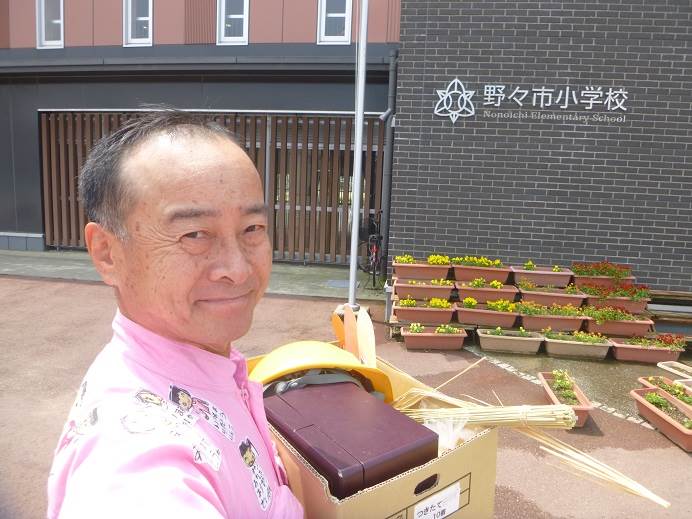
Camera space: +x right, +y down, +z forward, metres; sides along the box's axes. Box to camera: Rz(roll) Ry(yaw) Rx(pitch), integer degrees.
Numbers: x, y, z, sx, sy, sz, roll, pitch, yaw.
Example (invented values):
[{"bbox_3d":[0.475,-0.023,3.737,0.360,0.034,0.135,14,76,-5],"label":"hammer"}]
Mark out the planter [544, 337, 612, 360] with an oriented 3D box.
[{"bbox_3d":[2.331,0.888,5.091,0.650,0.180,0.220,4,6,9],"label":"planter"}]

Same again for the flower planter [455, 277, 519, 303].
[{"bbox_3d":[1.502,0.357,5.357,0.640,0.220,0.225,3,7,6],"label":"flower planter"}]

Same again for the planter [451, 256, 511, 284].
[{"bbox_3d":[1.507,0.117,5.613,0.650,0.270,0.220,3,6,4],"label":"planter"}]

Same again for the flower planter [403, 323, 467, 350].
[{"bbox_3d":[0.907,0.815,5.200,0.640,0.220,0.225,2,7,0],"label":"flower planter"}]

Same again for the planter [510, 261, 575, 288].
[{"bbox_3d":[2.176,0.195,5.576,0.650,0.175,0.240,3,8,9],"label":"planter"}]

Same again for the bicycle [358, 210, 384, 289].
[{"bbox_3d":[0.460,-0.187,8.800,0.550,1.130,1.680,2,8,2],"label":"bicycle"}]

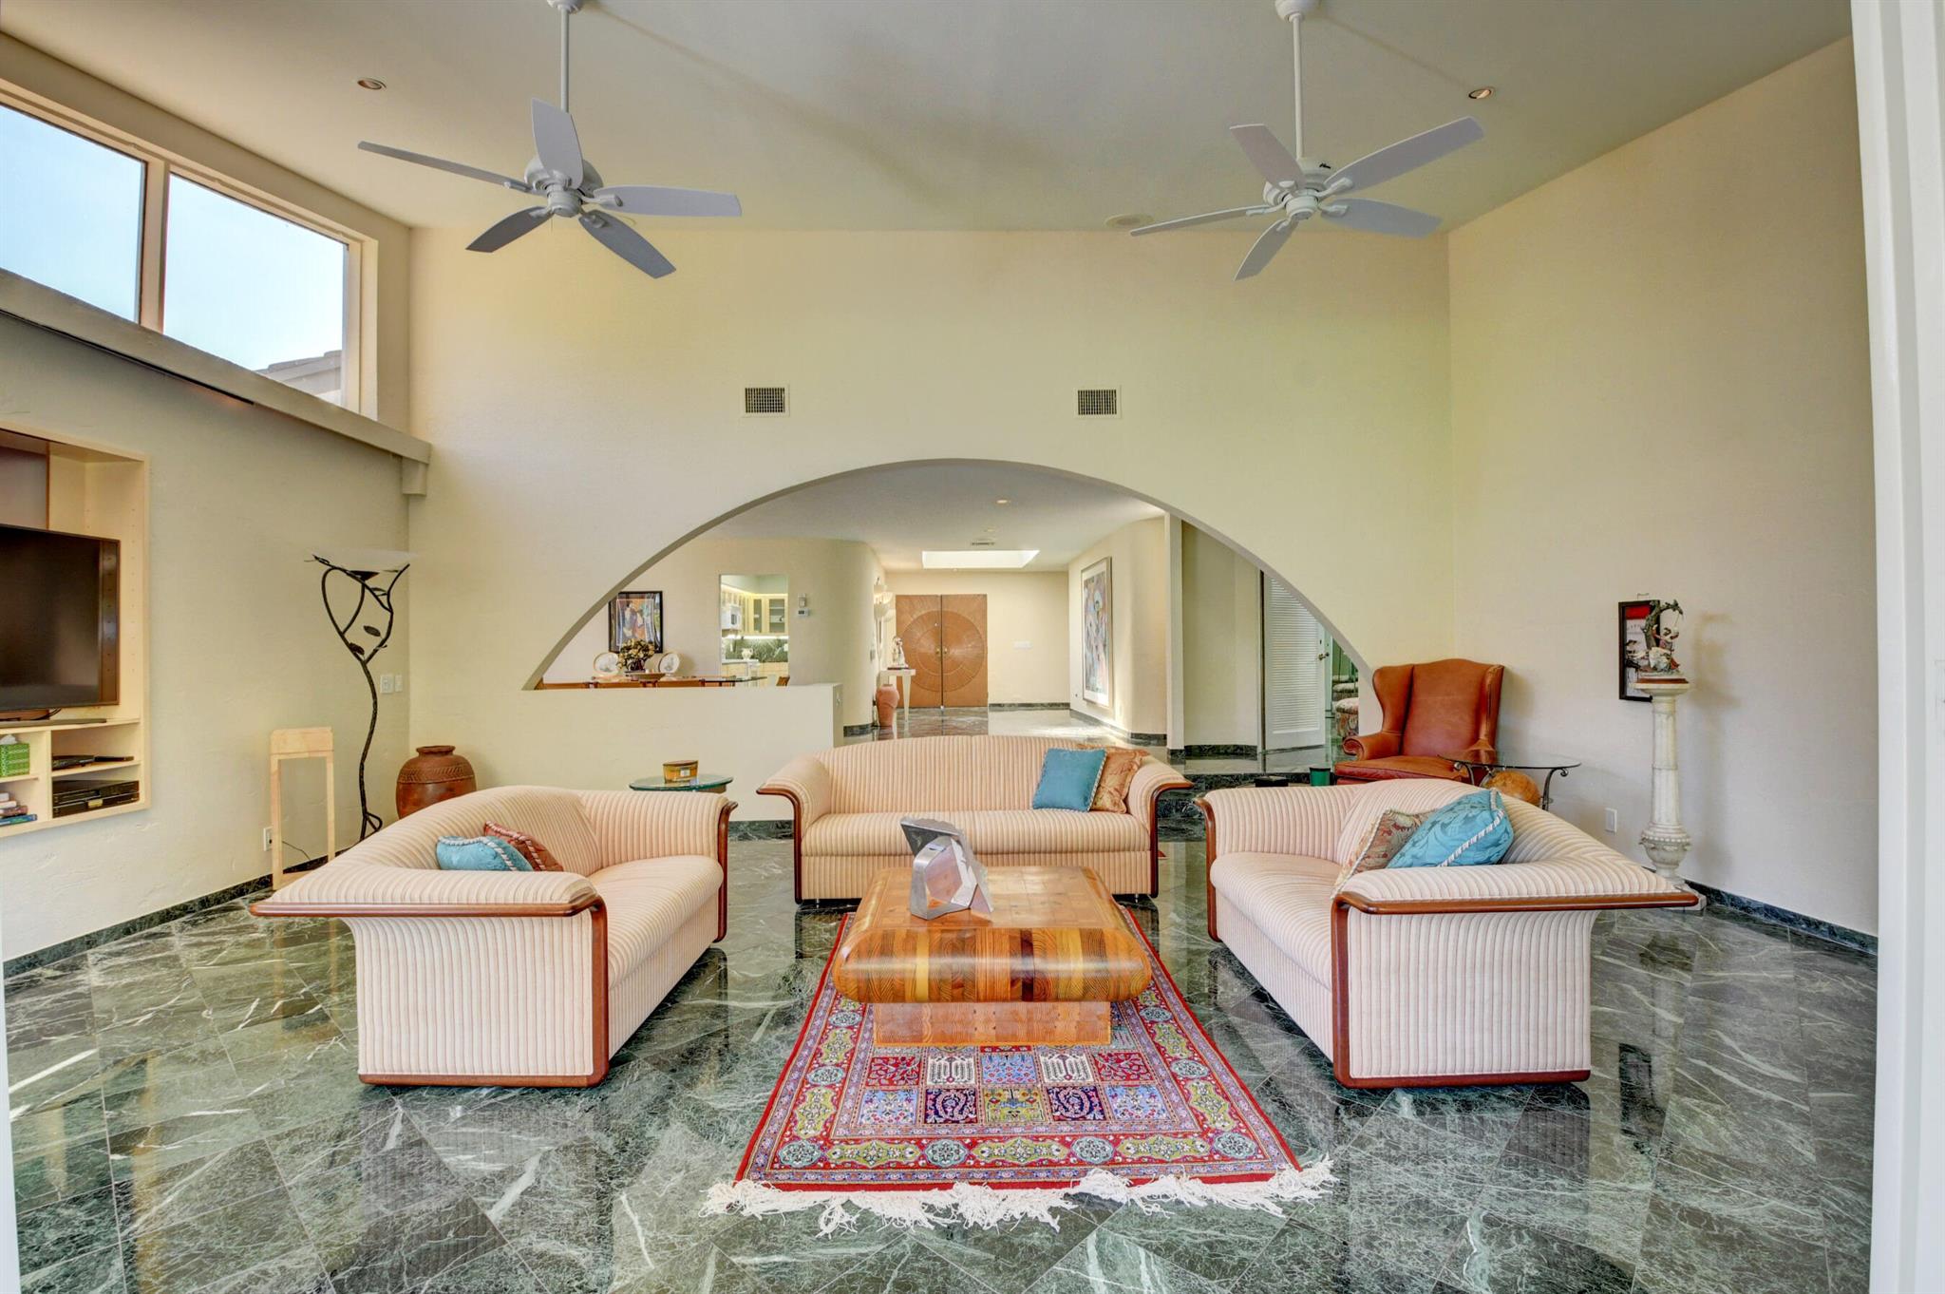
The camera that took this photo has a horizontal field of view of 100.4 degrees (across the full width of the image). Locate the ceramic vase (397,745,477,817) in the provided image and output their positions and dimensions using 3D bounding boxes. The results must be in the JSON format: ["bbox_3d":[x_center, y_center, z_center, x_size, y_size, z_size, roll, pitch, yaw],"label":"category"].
[{"bbox_3d":[-3.511,1.020,5.311,0.449,0.741,0.449,-1,0,-1],"label":"ceramic vase"}]

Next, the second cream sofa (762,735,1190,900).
[{"bbox_3d":[0.016,0.939,4.618,2.248,0.794,0.920,-1,0,-1],"label":"second cream sofa"}]

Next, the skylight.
[{"bbox_3d":[0.080,-1.463,12.931,1.697,0.200,2.526,-1,0,-1],"label":"skylight"}]

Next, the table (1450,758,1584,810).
[{"bbox_3d":[3.250,1.004,4.898,0.742,0.645,0.742,-1,0,-1],"label":"table"}]

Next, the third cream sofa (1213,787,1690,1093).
[{"bbox_3d":[1.512,0.925,2.987,0.920,0.794,1.551,-1,0,-2],"label":"third cream sofa"}]

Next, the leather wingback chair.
[{"bbox_3d":[2.959,0.706,5.362,0.780,1.180,0.820,-1,0,45],"label":"leather wingback chair"}]

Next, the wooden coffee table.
[{"bbox_3d":[0.061,1.152,3.142,1.050,0.400,1.050,-1,0,-1],"label":"wooden coffee table"}]

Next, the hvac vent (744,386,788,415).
[{"bbox_3d":[-1.543,-1.843,6.032,0.335,0.226,0.040,-1,0,-1],"label":"hvac vent"}]

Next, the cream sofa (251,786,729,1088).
[{"bbox_3d":[-1.562,0.964,3.056,0.920,0.794,1.551,-1,0,1],"label":"cream sofa"}]

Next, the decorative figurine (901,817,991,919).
[{"bbox_3d":[-0.093,0.784,2.925,0.322,0.341,0.220,-1,0,-1],"label":"decorative figurine"}]

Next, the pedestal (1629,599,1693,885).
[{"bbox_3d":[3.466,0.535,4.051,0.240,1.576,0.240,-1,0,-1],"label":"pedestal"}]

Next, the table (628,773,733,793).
[{"bbox_3d":[-1.674,1.072,4.688,0.580,0.570,0.580,-1,0,0],"label":"table"}]

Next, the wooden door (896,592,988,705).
[{"bbox_3d":[-0.520,0.072,14.200,1.620,2.000,0.070,-1,0,0],"label":"wooden door"}]

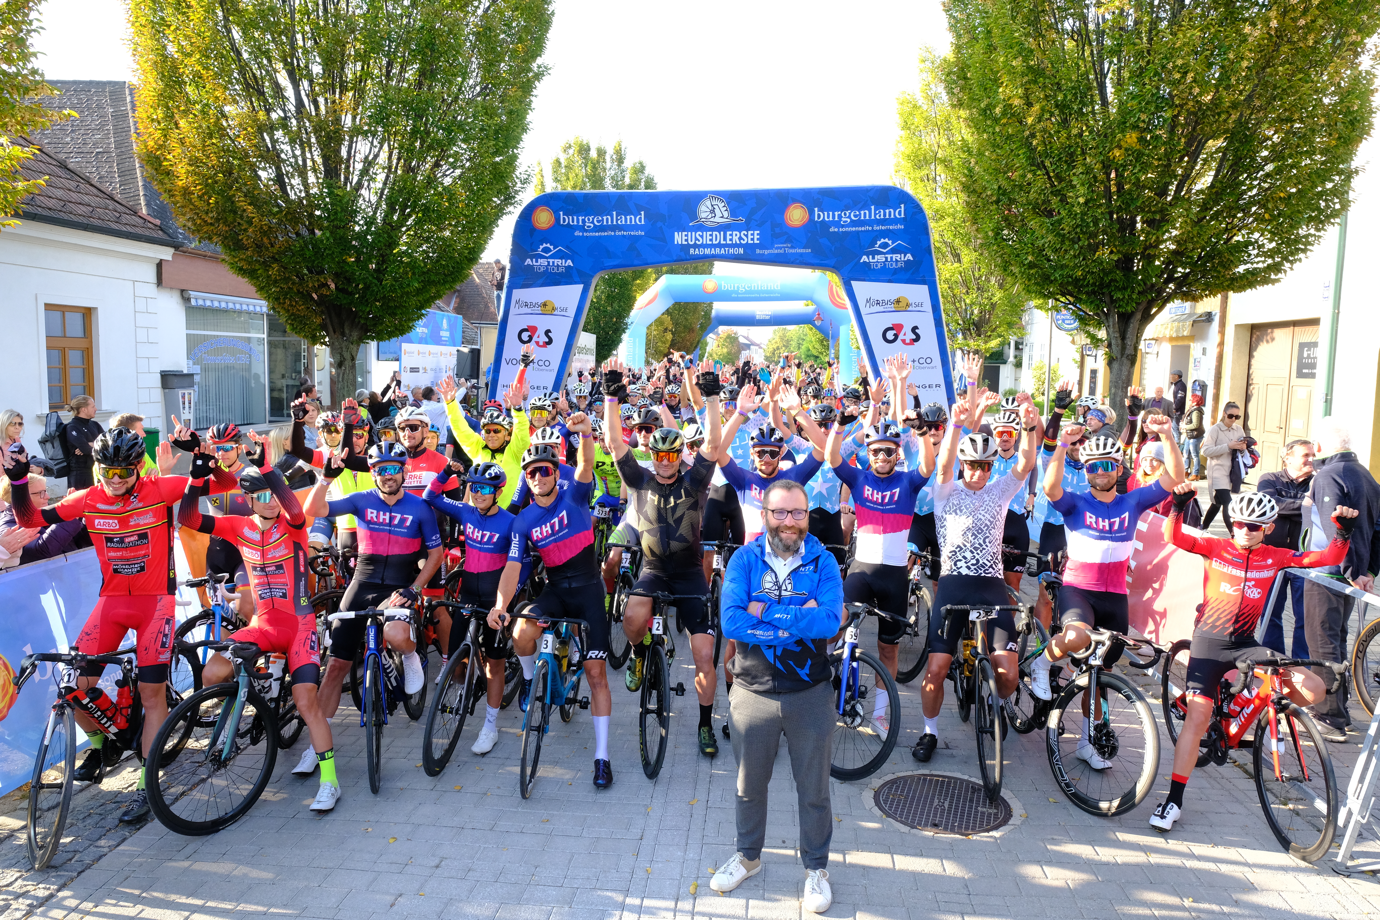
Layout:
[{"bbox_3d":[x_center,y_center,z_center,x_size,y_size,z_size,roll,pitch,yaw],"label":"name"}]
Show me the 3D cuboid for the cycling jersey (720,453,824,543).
[{"bbox_3d":[0.483,0.300,5.511,0.610,0.690,0.320,1,6,2],"label":"cycling jersey"}]

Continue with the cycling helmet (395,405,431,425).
[{"bbox_3d":[-1.717,-0.261,5.700,0.215,0.158,0.280,1,6,8],"label":"cycling helmet"}]

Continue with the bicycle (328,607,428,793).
[{"bbox_3d":[-1.626,1.112,5.084,0.430,0.990,1.660,0,6,-5],"label":"bicycle"}]

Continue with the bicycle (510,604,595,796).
[{"bbox_3d":[-0.759,1.121,5.044,0.430,0.970,1.660,0,6,1],"label":"bicycle"}]

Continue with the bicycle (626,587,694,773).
[{"bbox_3d":[-0.164,1.108,5.284,0.460,0.990,1.660,1,6,1],"label":"bicycle"}]

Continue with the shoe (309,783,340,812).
[{"bbox_3d":[-1.800,1.663,4.559,0.100,0.140,0.280,1,6,8],"label":"shoe"}]

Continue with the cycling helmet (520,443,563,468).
[{"bbox_3d":[-0.781,-0.017,4.830,0.215,0.158,0.280,1,6,8],"label":"cycling helmet"}]

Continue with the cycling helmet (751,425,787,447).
[{"bbox_3d":[0.447,-0.117,5.207,0.205,0.160,0.270,1,5,6],"label":"cycling helmet"}]

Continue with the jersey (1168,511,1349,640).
[{"bbox_3d":[2.676,0.564,4.451,0.820,0.680,0.380,2,6,16],"label":"jersey"}]

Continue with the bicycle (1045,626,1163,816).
[{"bbox_3d":[2.060,1.200,4.942,0.450,0.980,1.640,4,6,-4],"label":"bicycle"}]

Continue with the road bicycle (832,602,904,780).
[{"bbox_3d":[0.851,1.120,5.244,0.520,0.980,1.620,0,6,-2],"label":"road bicycle"}]

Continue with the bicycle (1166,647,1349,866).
[{"bbox_3d":[2.661,1.212,4.498,0.480,0.980,1.640,1,6,3],"label":"bicycle"}]

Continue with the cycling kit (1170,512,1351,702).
[{"bbox_3d":[2.675,0.700,4.495,0.830,0.960,0.500,2,6,13],"label":"cycling kit"}]

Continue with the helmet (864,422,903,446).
[{"bbox_3d":[1.077,-0.126,5.127,0.205,0.160,0.270,1,5,12],"label":"helmet"}]

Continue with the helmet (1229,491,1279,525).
[{"bbox_3d":[2.586,0.227,4.227,0.270,0.160,0.205,-4,6,-41],"label":"helmet"}]

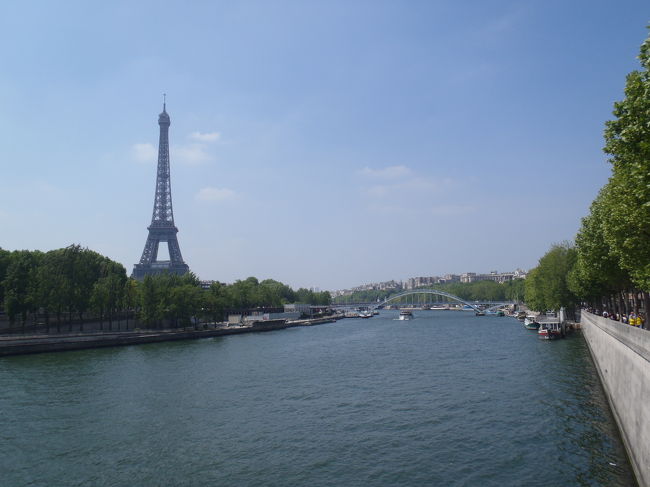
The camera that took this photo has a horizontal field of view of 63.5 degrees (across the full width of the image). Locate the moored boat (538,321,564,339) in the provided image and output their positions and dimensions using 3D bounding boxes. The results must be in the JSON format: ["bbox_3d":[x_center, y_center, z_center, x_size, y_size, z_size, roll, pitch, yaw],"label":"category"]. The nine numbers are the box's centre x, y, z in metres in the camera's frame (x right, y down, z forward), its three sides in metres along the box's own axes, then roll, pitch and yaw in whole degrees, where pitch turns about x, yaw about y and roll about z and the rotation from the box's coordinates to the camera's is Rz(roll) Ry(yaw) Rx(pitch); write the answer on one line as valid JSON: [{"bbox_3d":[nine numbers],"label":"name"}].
[{"bbox_3d":[63.644,24.418,150.427,5.500,4.700,19.000,-3,-7,20],"label":"moored boat"}]

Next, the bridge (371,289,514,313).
[{"bbox_3d":[68.645,38.776,352.000,118.000,16.500,8.000,-1,-6,-1],"label":"bridge"}]

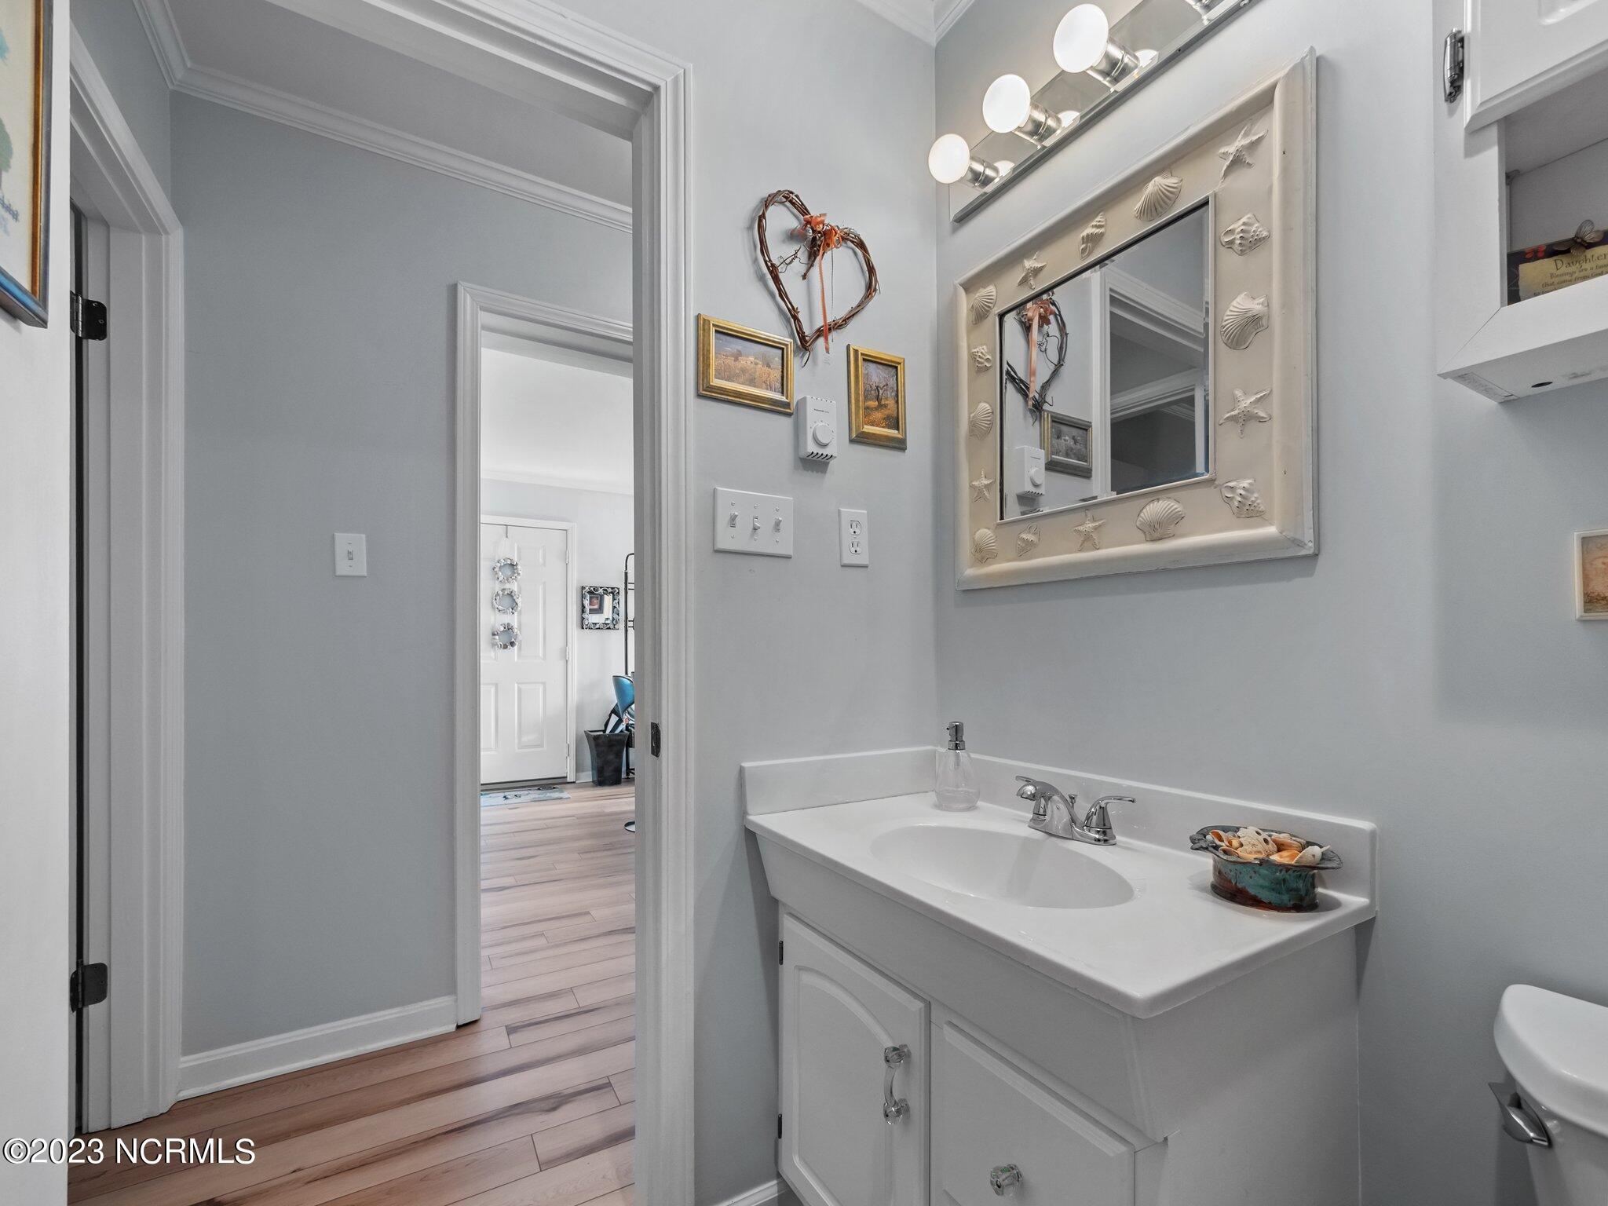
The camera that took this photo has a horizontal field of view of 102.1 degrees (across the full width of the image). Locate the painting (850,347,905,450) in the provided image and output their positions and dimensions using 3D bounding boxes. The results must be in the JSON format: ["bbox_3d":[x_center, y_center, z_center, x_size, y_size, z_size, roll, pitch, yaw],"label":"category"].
[{"bbox_3d":[0.152,-0.423,1.340,0.140,0.192,0.020,1,-1,-29],"label":"painting"}]

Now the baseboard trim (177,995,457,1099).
[{"bbox_3d":[-1.238,1.138,1.690,0.590,0.102,0.020,1,-1,-29],"label":"baseboard trim"}]

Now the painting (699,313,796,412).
[{"bbox_3d":[-0.103,-0.432,1.191,0.192,0.147,0.022,1,-3,-31],"label":"painting"}]

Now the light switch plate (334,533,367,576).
[{"bbox_3d":[-1.209,-0.127,1.735,0.071,0.115,0.018,1,-1,-29],"label":"light switch plate"}]

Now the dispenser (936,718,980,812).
[{"bbox_3d":[0.302,0.314,1.275,0.083,0.164,0.083,-1,-2,37],"label":"dispenser"}]

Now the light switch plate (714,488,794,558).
[{"bbox_3d":[-0.093,-0.148,1.207,0.162,0.115,0.020,1,-1,-29],"label":"light switch plate"}]

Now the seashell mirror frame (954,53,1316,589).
[{"bbox_3d":[0.477,-0.365,1.086,0.040,0.642,0.618,1,-3,-31],"label":"seashell mirror frame"}]

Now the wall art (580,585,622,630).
[{"bbox_3d":[-1.716,0.045,5.520,0.312,0.352,0.030,1,-3,-31],"label":"wall art"}]

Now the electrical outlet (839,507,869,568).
[{"bbox_3d":[0.103,-0.130,1.310,0.070,0.115,0.010,1,-3,-31],"label":"electrical outlet"}]

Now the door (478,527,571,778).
[{"bbox_3d":[-2.385,0.406,5.235,0.920,2.050,0.050,1,-3,-31],"label":"door"}]

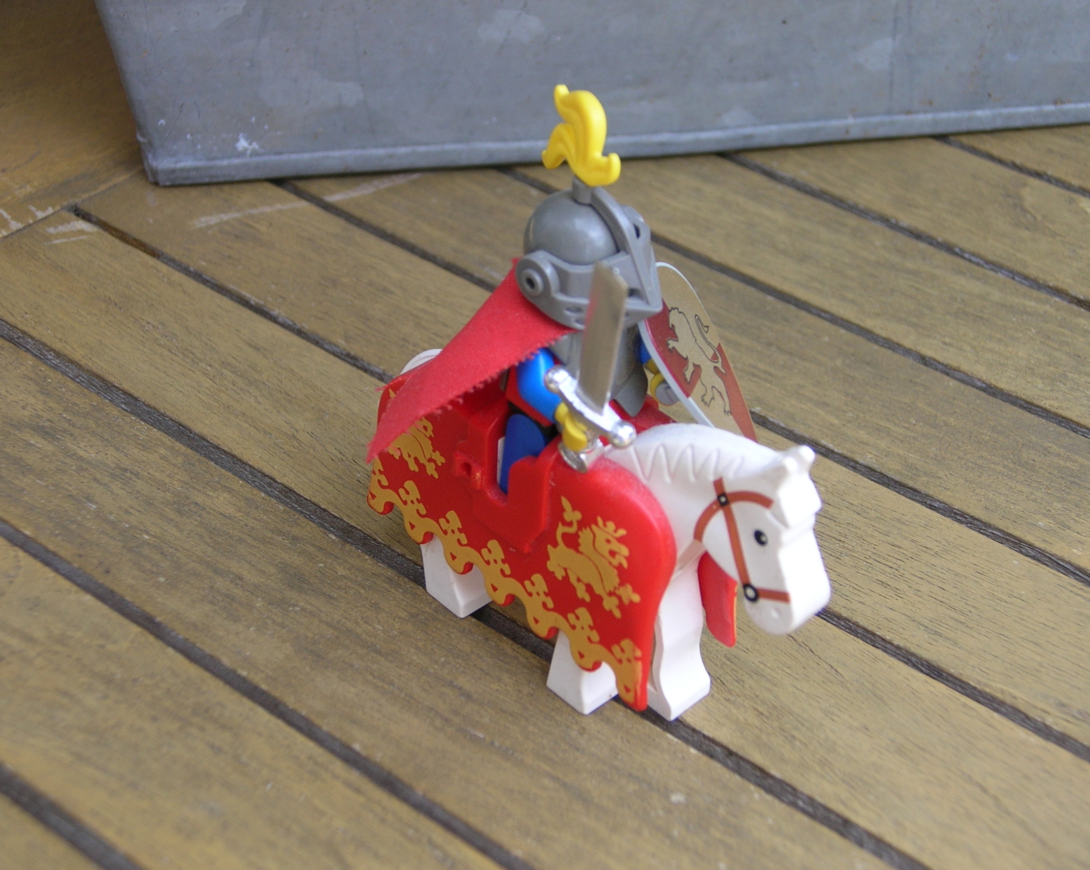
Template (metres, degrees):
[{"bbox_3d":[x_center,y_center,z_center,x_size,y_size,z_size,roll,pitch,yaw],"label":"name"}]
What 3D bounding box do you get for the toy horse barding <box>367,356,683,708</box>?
[{"bbox_3d":[0.002,0.006,0.272,0.022,0.033,0.056,-29,47,-33],"label":"toy horse barding"}]

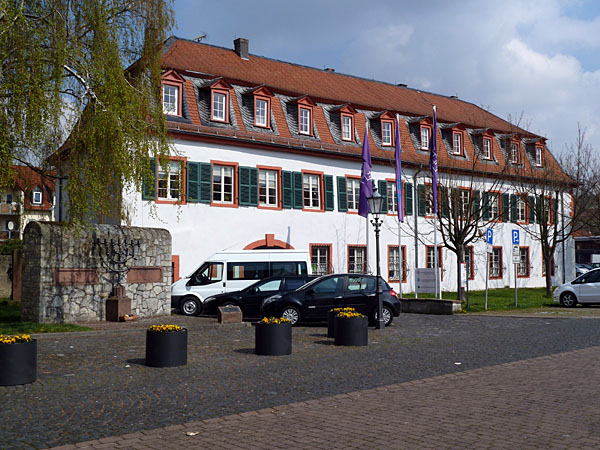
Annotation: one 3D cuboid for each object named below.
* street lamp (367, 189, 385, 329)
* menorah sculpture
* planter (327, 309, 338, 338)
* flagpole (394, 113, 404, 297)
[{"bbox_3d":[2.098,0.920,18.600,0.460,3.780,0.460,0,-3,-11],"label":"street lamp"},{"bbox_3d":[-5.524,1.637,21.100,1.380,2.550,0.580,2,-4,-41],"label":"menorah sculpture"},{"bbox_3d":[1.044,2.377,16.637,0.720,0.610,0.720,-1,-3,0],"label":"planter"},{"bbox_3d":[3.973,-0.756,27.600,0.340,7.300,0.300,0,-3,-6],"label":"flagpole"}]

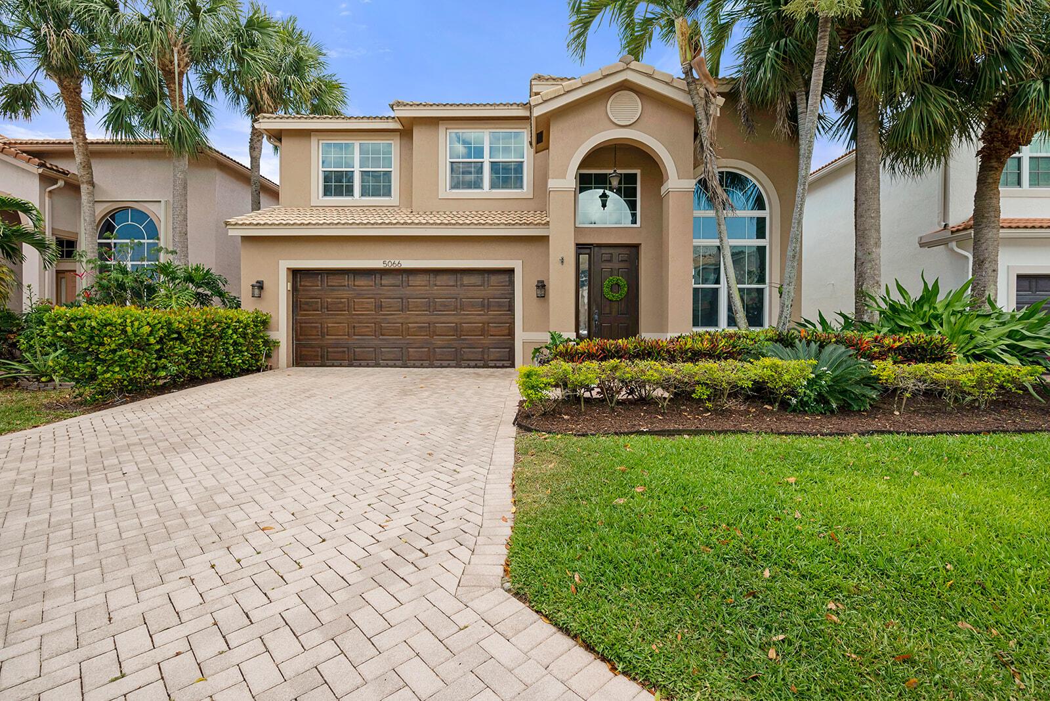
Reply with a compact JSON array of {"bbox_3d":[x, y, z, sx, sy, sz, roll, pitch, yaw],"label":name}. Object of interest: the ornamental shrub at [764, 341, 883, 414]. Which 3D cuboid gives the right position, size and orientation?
[{"bbox_3d":[4.020,0.320,6.250,1.380,0.900,1.350,0,0,0],"label":"ornamental shrub"}]

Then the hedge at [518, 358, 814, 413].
[{"bbox_3d":[1.820,0.445,6.050,3.800,0.660,0.750,0,0,0],"label":"hedge"}]

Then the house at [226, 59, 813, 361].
[{"bbox_3d":[0.000,-3.300,15.500,12.600,7.300,12.000,0,0,0],"label":"house"}]

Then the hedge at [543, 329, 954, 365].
[{"bbox_3d":[3.270,0.180,6.950,5.900,1.000,0.950,0,0,0],"label":"hedge"}]

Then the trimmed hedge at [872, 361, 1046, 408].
[{"bbox_3d":[5.620,0.440,6.100,2.150,0.660,0.750,0,0,0],"label":"trimmed hedge"}]

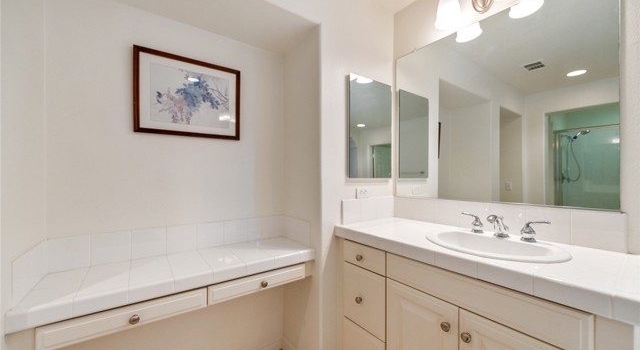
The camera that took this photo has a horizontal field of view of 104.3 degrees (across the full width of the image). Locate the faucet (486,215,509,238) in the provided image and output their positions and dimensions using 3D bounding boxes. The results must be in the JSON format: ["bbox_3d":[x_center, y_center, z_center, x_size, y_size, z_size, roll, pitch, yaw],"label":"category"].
[{"bbox_3d":[0.835,0.241,1.167,0.152,0.107,0.055,0,0,-36],"label":"faucet"}]

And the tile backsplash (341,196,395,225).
[{"bbox_3d":[0.336,0.232,1.680,0.488,0.152,0.018,0,0,-36],"label":"tile backsplash"}]

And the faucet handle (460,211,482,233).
[{"bbox_3d":[0.786,0.247,1.285,0.053,0.088,0.100,0,0,-37],"label":"faucet handle"}]

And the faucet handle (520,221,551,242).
[{"bbox_3d":[0.941,0.246,1.082,0.053,0.088,0.100,0,0,-37],"label":"faucet handle"}]

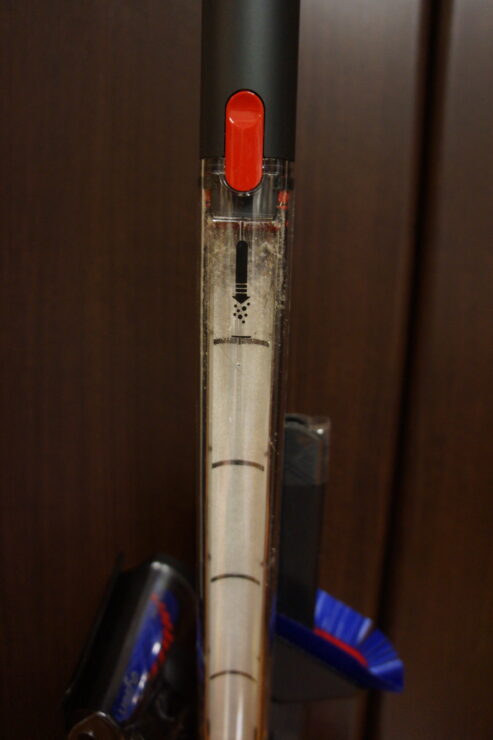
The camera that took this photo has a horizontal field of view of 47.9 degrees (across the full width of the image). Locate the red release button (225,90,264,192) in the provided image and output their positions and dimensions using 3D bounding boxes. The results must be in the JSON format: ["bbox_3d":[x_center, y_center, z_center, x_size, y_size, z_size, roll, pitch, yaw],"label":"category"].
[{"bbox_3d":[-0.001,-0.085,0.208,0.015,0.035,0.006,2,14,4],"label":"red release button"}]

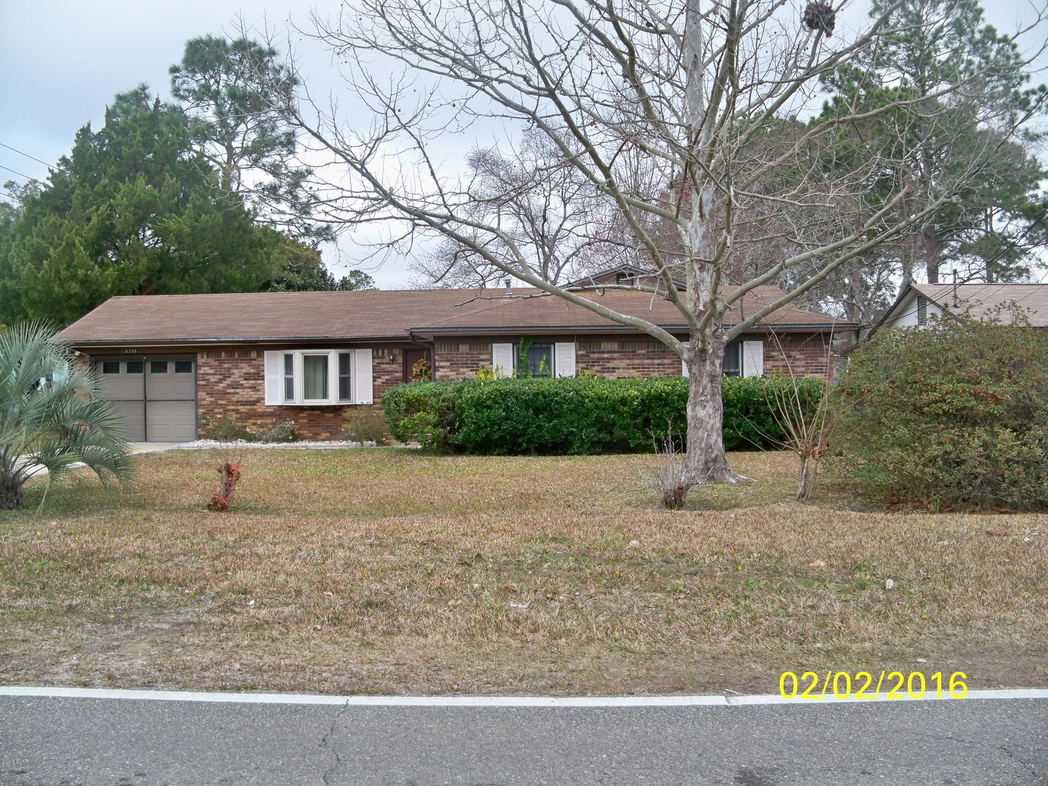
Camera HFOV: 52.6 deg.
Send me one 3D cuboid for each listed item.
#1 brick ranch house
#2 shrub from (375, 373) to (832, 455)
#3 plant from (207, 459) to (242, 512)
[{"bbox_3d":[-2.150,-0.800,26.500,17.600,3.900,10.400,-1,1,0],"label":"brick ranch house"},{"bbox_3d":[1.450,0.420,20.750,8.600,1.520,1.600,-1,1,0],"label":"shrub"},{"bbox_3d":[-3.500,1.080,12.400,0.410,0.630,0.380,-1,1,0],"label":"plant"}]

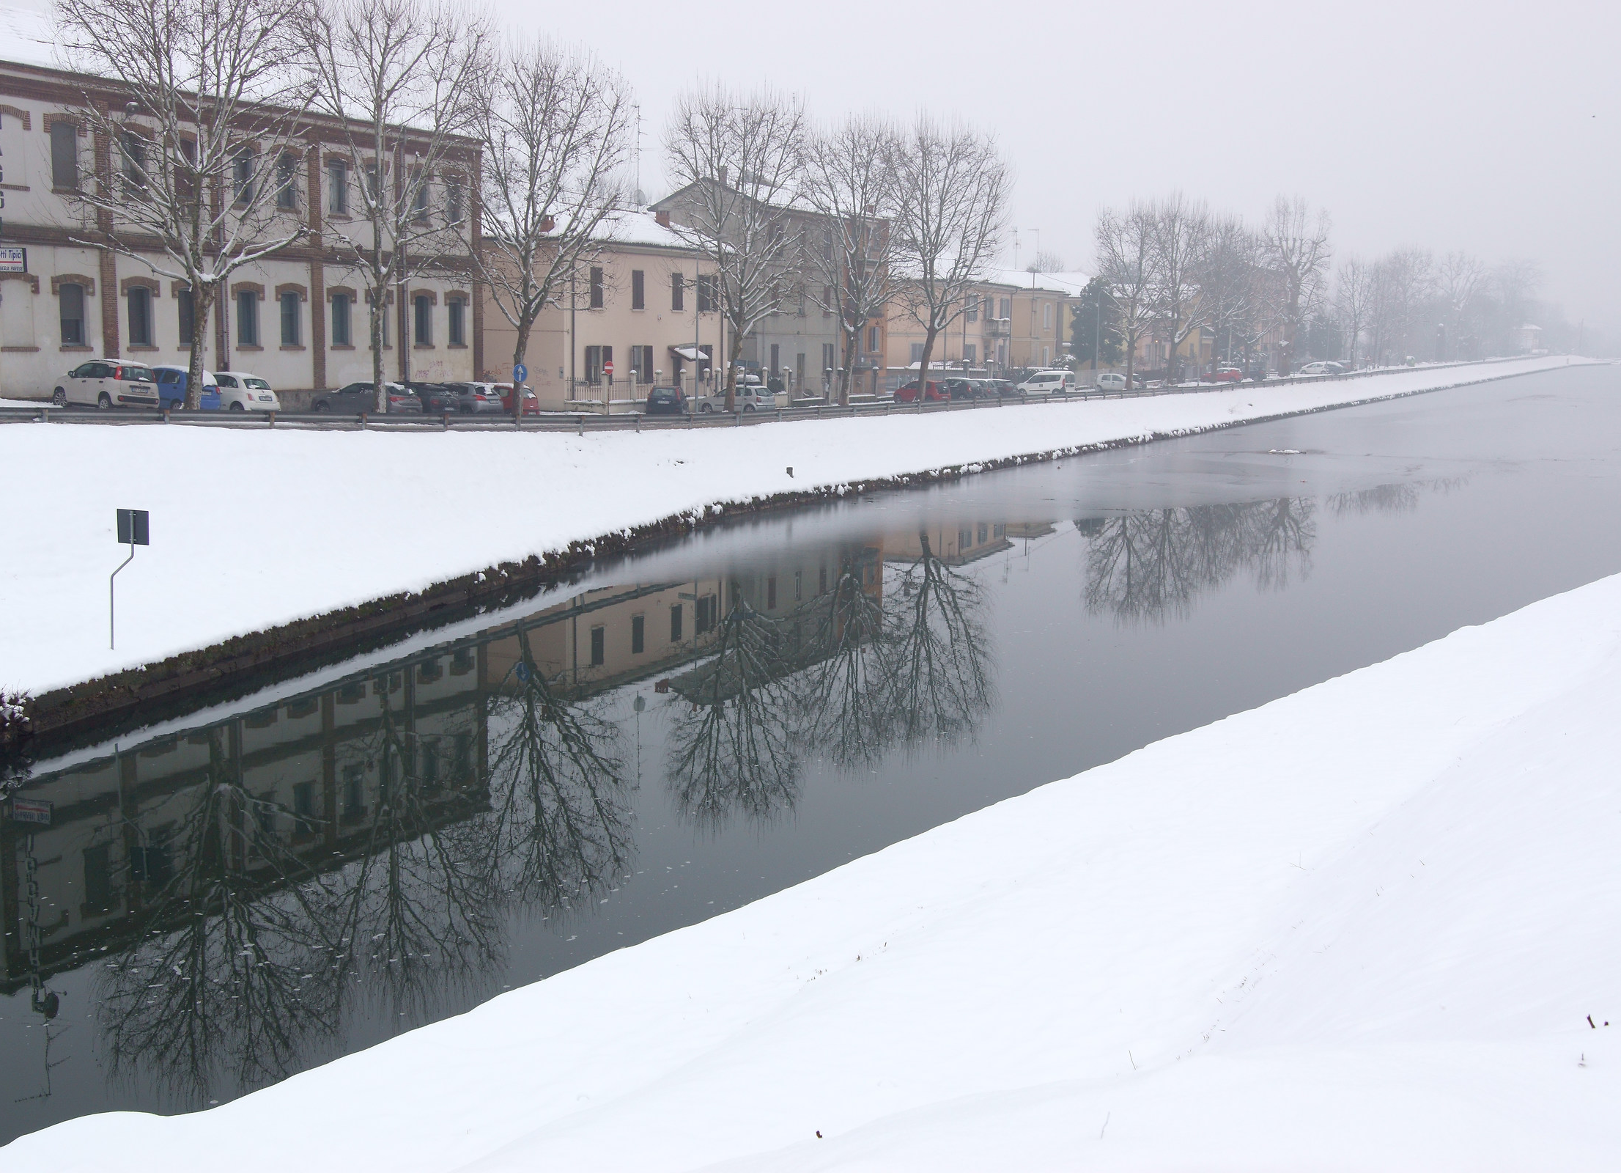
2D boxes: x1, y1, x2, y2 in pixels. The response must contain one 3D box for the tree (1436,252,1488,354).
[{"bbox_3d":[123.934,-52.949,335.000,9.800,21.200,9.800,4,9,20],"label":"tree"}]

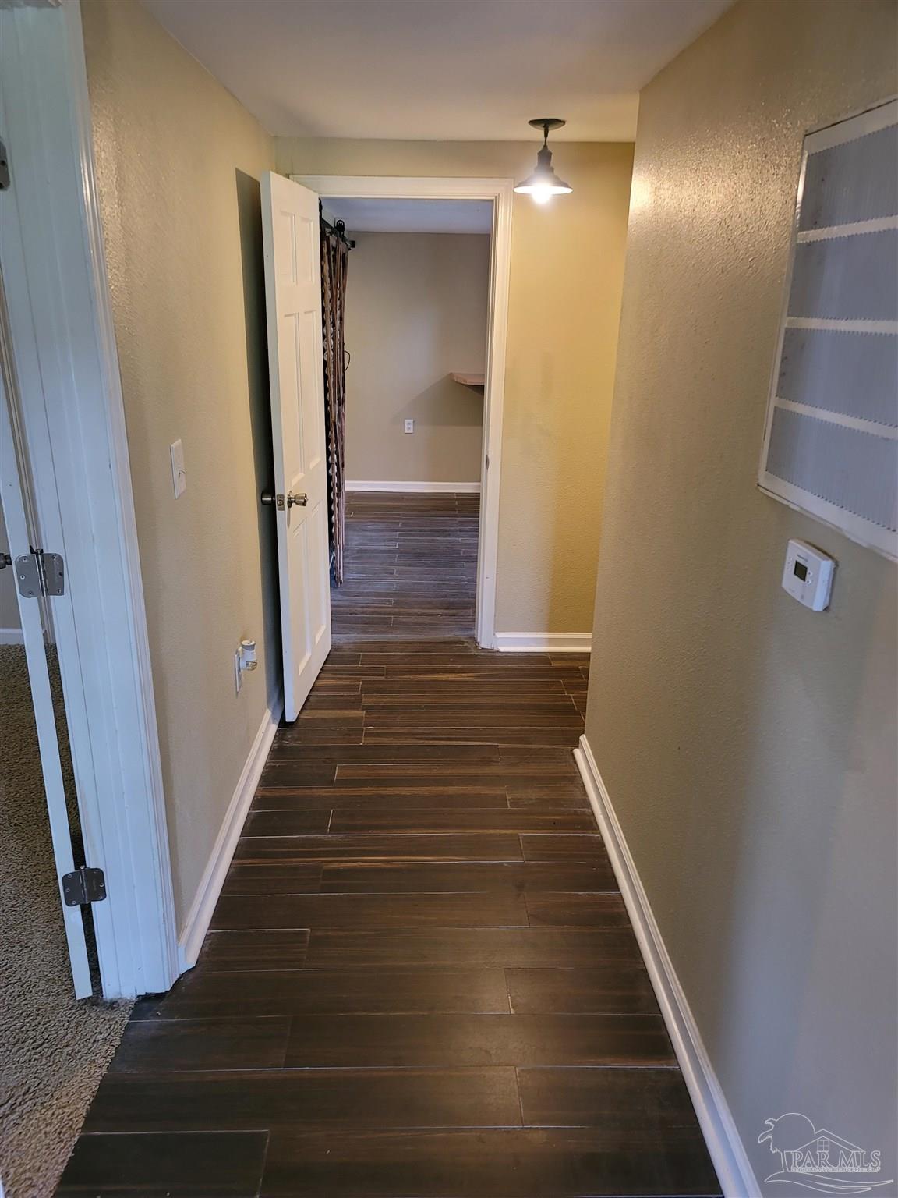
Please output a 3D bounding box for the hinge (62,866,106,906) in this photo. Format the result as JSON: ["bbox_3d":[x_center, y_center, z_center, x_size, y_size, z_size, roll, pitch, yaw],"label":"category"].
[{"bbox_3d":[-0.839,0.667,1.998,0.088,0.091,0.018,-3,20,-12],"label":"hinge"}]

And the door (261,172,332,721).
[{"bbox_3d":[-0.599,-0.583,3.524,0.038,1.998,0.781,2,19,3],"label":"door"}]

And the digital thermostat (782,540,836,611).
[{"bbox_3d":[0.566,-0.038,1.349,0.030,0.077,0.118,1,19,-2],"label":"digital thermostat"}]

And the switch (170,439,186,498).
[{"bbox_3d":[-0.656,-0.316,2.113,0.012,0.128,0.081,1,19,-2],"label":"switch"}]

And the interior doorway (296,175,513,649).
[{"bbox_3d":[-0.212,-0.754,3.933,0.902,2.091,0.140,1,19,-2],"label":"interior doorway"}]

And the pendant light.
[{"bbox_3d":[0.345,-1.556,3.087,0.213,0.265,0.213,1,19,-2],"label":"pendant light"}]

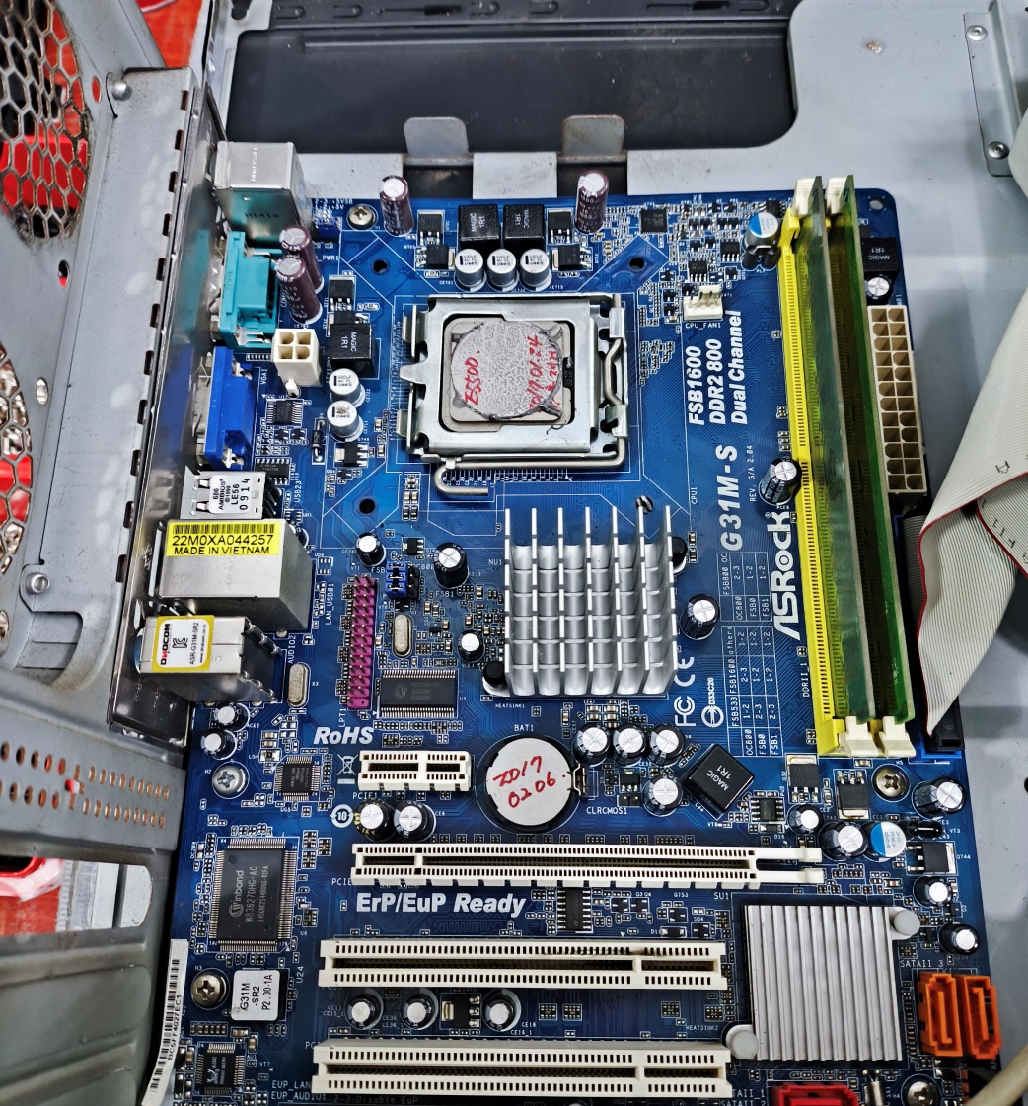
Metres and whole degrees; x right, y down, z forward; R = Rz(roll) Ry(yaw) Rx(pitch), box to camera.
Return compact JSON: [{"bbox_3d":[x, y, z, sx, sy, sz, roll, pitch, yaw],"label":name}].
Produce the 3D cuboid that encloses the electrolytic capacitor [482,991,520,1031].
[{"bbox_3d":[-0.003,0.101,0.217,0.006,0.007,0.006,0,72,1],"label":"electrolytic capacitor"}]

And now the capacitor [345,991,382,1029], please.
[{"bbox_3d":[-0.033,0.101,0.219,0.006,0.007,0.006,0,73,1],"label":"capacitor"}]

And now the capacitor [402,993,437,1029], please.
[{"bbox_3d":[-0.021,0.101,0.217,0.006,0.007,0.006,0,72,1],"label":"capacitor"}]

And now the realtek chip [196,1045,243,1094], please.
[{"bbox_3d":[-0.064,0.112,0.215,0.009,0.002,0.009,0,72,1],"label":"realtek chip"}]

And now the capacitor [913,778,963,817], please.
[{"bbox_3d":[0.096,0.055,0.223,0.008,0.011,0.008,0,72,3],"label":"capacitor"}]

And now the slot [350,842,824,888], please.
[{"bbox_3d":[0.016,0.070,0.222,0.103,0.011,0.009,0,72,3],"label":"slot"}]

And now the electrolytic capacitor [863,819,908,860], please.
[{"bbox_3d":[0.084,0.066,0.226,0.008,0.008,0.008,0,72,1],"label":"electrolytic capacitor"}]

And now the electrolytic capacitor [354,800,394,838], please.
[{"bbox_3d":[-0.032,0.061,0.228,0.008,0.012,0.008,0,73,1],"label":"electrolytic capacitor"}]

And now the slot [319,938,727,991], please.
[{"bbox_3d":[0.002,0.089,0.214,0.085,0.014,0.009,0,72,1],"label":"slot"}]

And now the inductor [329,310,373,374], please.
[{"bbox_3d":[-0.043,-0.055,0.267,0.011,0.008,0.010,0,72,1],"label":"inductor"}]

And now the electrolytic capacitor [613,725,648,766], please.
[{"bbox_3d":[0.027,0.045,0.233,0.008,0.012,0.008,0,73,1],"label":"electrolytic capacitor"}]

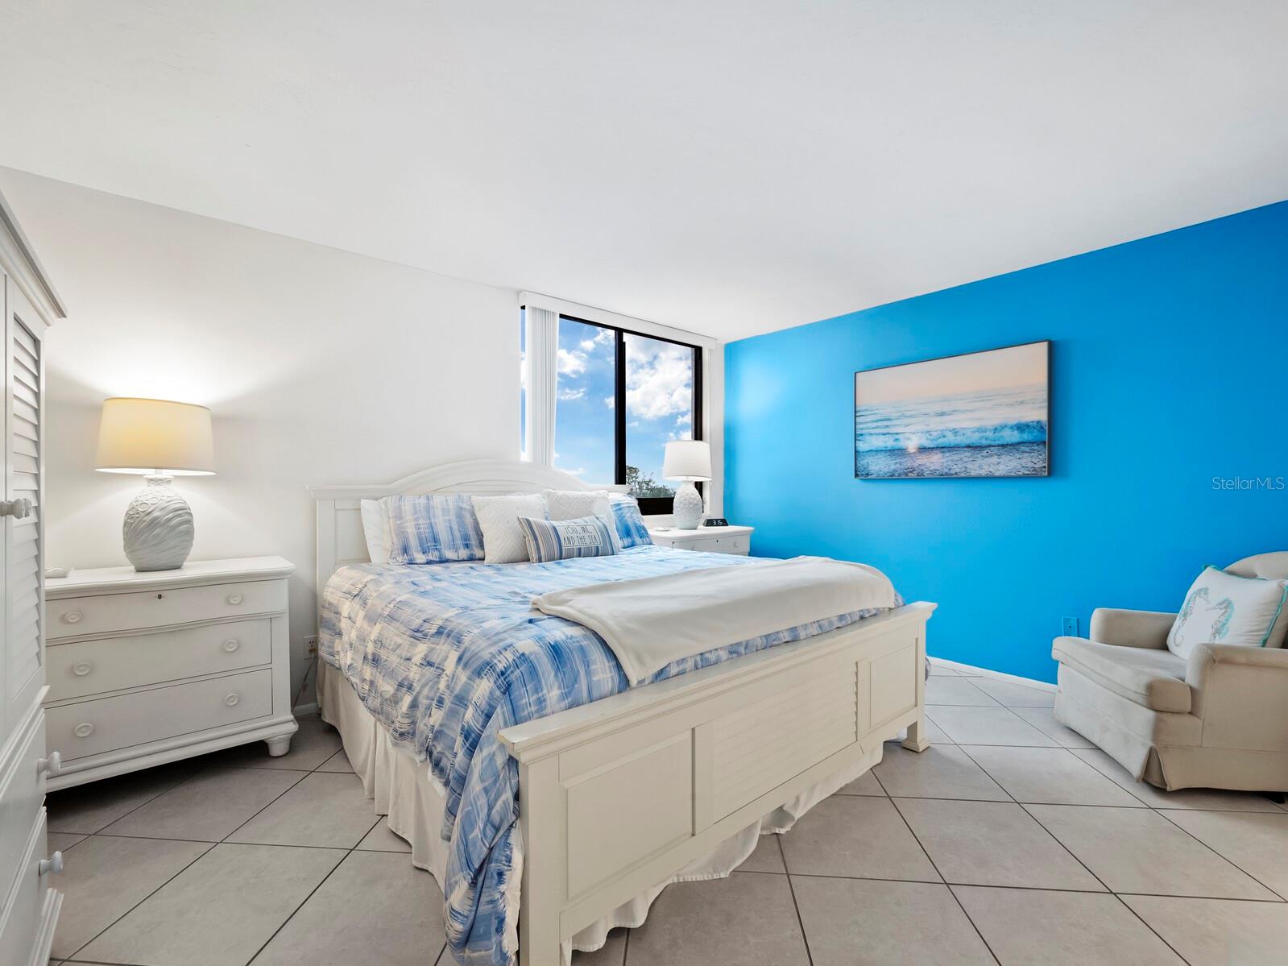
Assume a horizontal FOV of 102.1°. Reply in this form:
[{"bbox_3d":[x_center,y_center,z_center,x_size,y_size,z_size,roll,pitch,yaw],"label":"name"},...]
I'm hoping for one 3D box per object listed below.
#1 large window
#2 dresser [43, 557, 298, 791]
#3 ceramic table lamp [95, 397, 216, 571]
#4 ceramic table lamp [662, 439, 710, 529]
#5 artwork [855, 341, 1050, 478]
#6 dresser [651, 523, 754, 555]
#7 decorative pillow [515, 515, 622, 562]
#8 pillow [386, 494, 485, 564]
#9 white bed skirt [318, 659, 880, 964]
[{"bbox_3d":[-0.155,-0.461,4.014,1.701,1.448,0.099,0,0,-39],"label":"large window"},{"bbox_3d":[-1.985,0.788,2.162,0.863,0.843,0.526,0,0,-39],"label":"dresser"},{"bbox_3d":[-2.067,0.015,2.217,0.372,0.709,0.372,0,0,-39],"label":"ceramic table lamp"},{"bbox_3d":[0.350,0.015,4.166,0.372,0.704,0.372,0,0,0],"label":"ceramic table lamp"},{"bbox_3d":[1.940,-0.426,3.415,0.040,0.779,1.160,0,0,-40],"label":"artwork"},{"bbox_3d":[0.380,0.788,4.077,0.853,0.843,0.516,0,0,-39],"label":"dresser"},{"bbox_3d":[-0.433,0.307,3.049,0.555,0.297,0.139,0,-33,-39],"label":"decorative pillow"},{"bbox_3d":[-1.008,0.248,2.979,0.754,0.417,0.159,0,-22,-39],"label":"pillow"},{"bbox_3d":[-0.206,1.032,2.556,1.984,0.357,2.043,0,0,-39],"label":"white bed skirt"}]

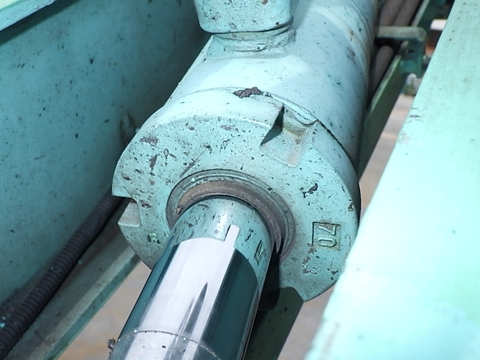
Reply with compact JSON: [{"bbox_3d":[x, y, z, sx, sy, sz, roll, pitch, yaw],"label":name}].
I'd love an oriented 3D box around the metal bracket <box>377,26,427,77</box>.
[{"bbox_3d":[0.197,-0.165,0.740,0.070,0.054,0.031,9,40,15],"label":"metal bracket"}]

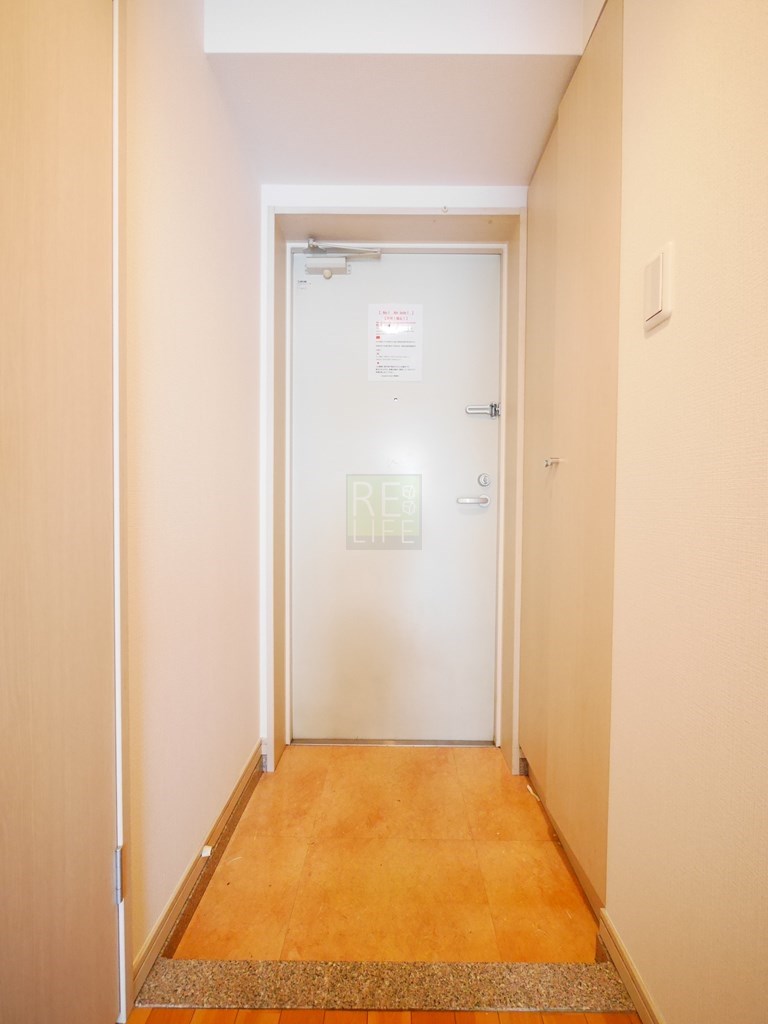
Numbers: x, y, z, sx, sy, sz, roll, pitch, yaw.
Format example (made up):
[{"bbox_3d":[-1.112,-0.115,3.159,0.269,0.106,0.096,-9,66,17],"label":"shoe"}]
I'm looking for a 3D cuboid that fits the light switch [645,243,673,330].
[{"bbox_3d":[0.475,-0.390,0.723,0.010,0.120,0.068,0,1,1],"label":"light switch"}]

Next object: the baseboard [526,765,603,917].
[{"bbox_3d":[0.487,0.868,1.145,0.018,0.050,0.490,0,1,1],"label":"baseboard"}]

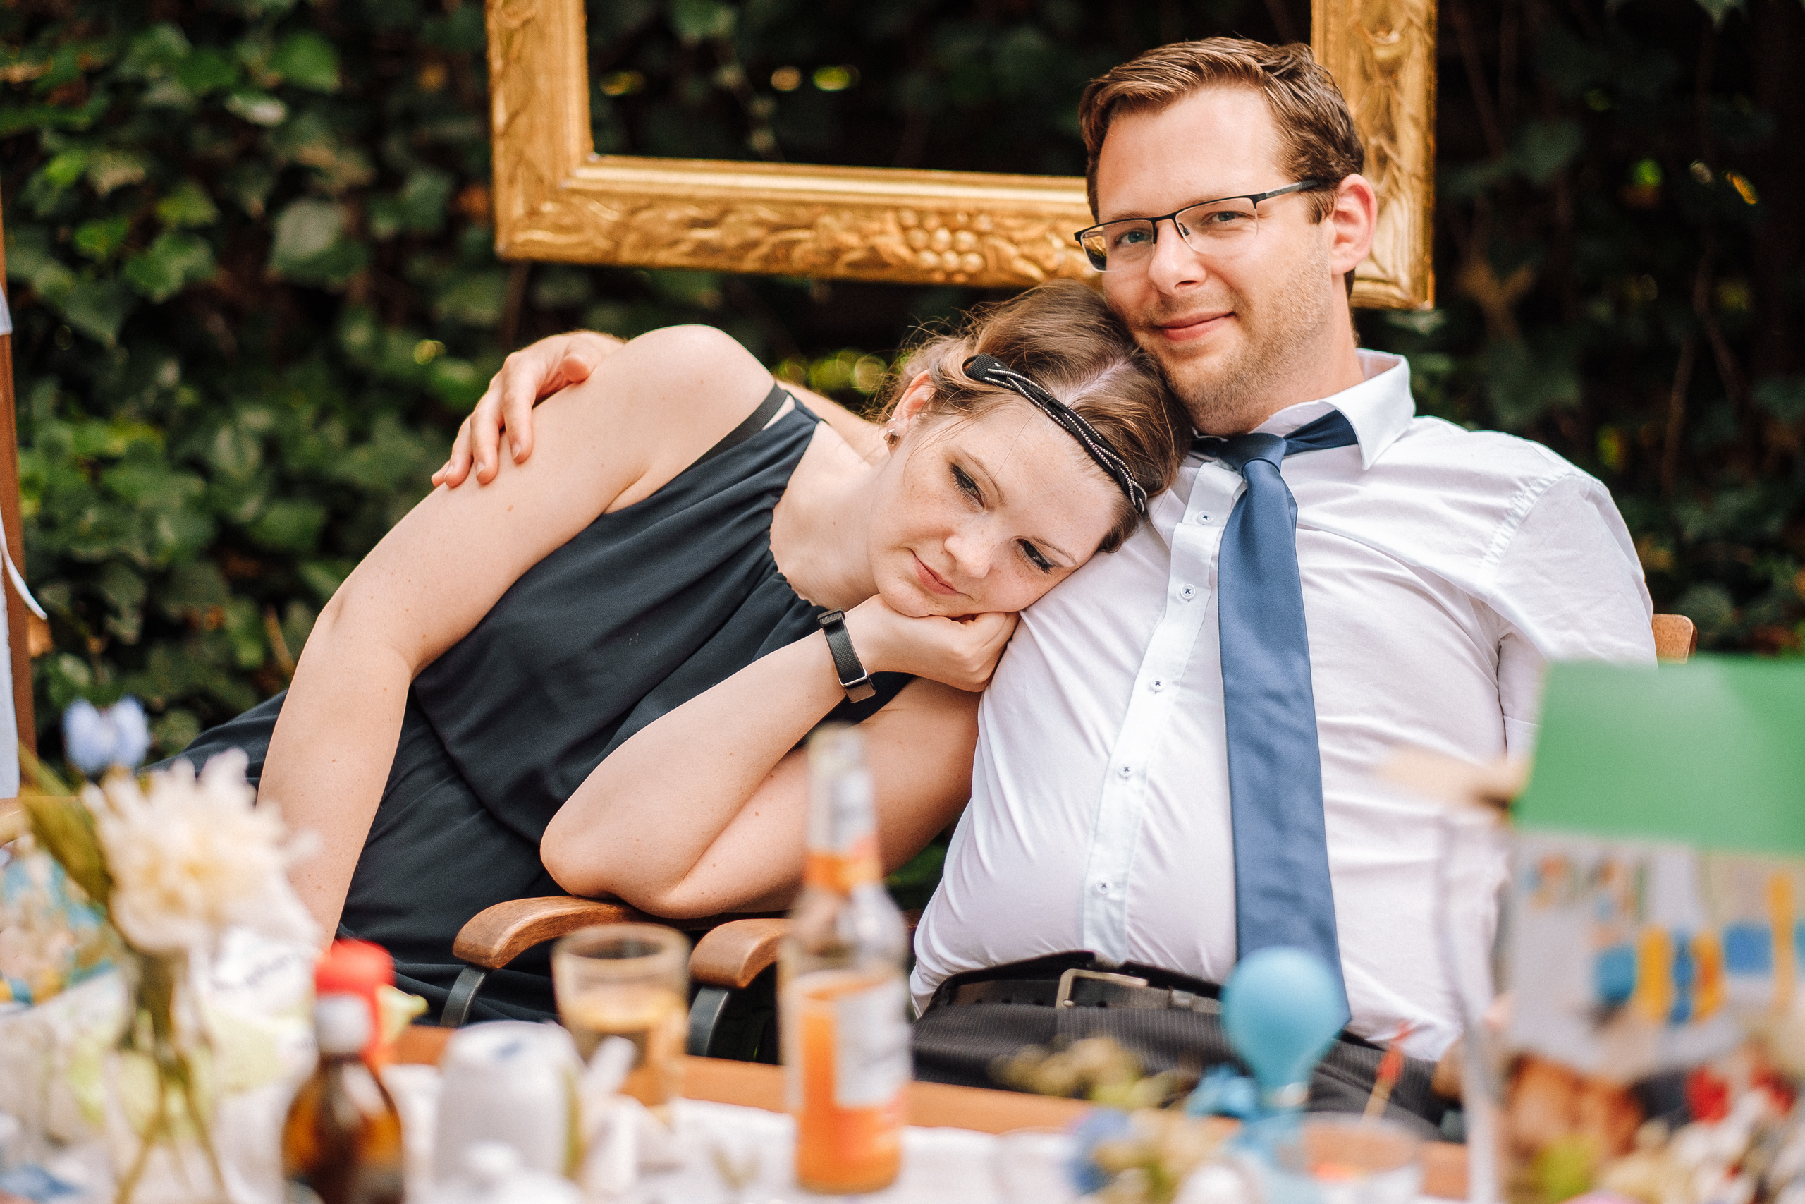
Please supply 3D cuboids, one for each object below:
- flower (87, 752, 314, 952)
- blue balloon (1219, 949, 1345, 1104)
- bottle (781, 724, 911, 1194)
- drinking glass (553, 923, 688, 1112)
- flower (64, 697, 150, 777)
[{"bbox_3d":[-0.342,0.122,2.050,0.103,0.096,0.100,-1,9,0],"label":"flower"},{"bbox_3d":[0.190,0.210,2.100,0.061,0.076,0.061,-1,9,0],"label":"blue balloon"},{"bbox_3d":[-0.029,0.179,2.110,0.064,0.228,0.064,-1,9,0],"label":"bottle"},{"bbox_3d":[-0.150,0.222,2.250,0.070,0.088,0.070,-1,9,0],"label":"drinking glass"},{"bbox_3d":[-0.389,0.066,2.060,0.043,0.038,0.040,-1,9,0],"label":"flower"}]

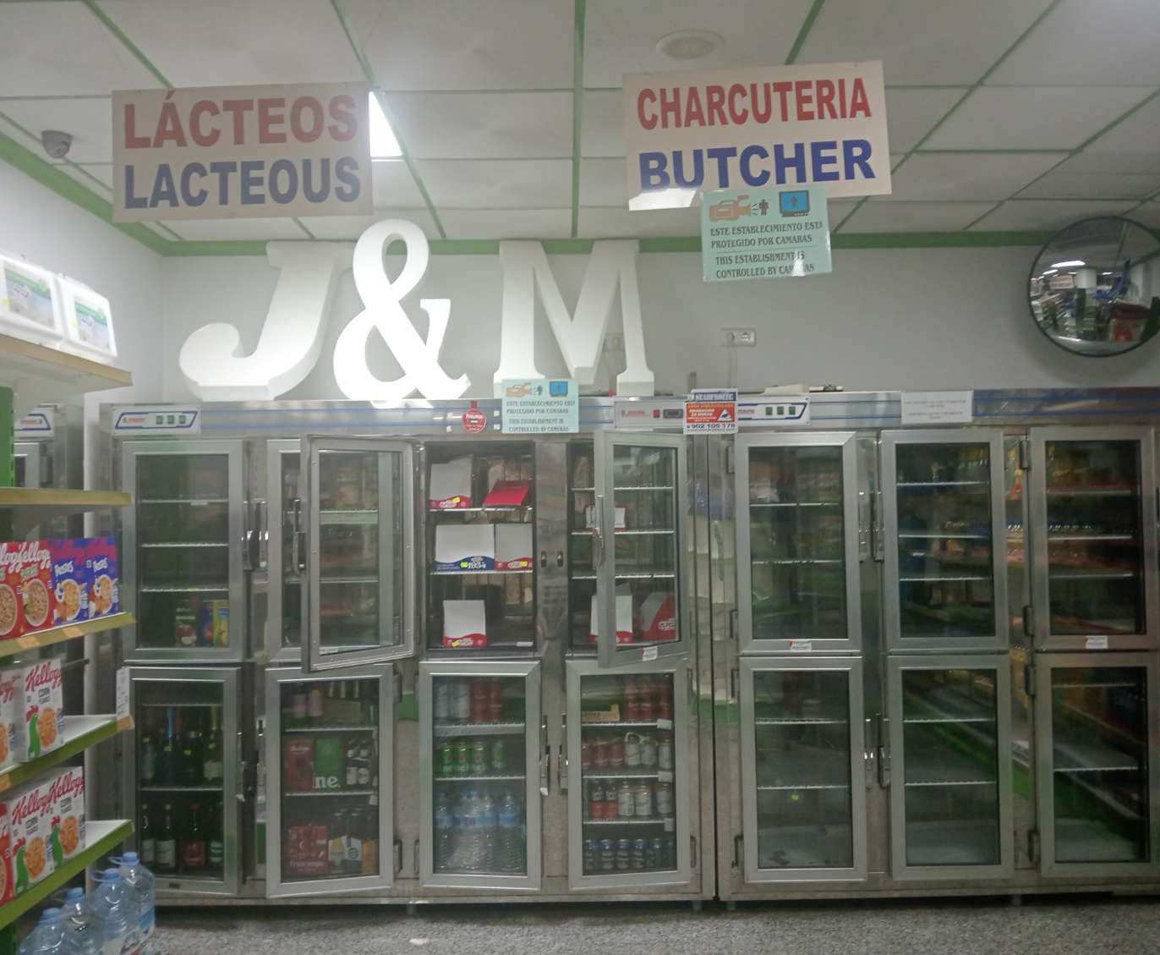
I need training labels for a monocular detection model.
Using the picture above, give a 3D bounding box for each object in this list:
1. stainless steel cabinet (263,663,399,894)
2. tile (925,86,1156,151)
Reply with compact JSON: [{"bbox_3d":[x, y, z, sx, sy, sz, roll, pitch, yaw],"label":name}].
[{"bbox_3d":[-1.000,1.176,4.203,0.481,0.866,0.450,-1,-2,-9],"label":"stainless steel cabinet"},{"bbox_3d":[1.502,-1.196,3.418,0.606,0.030,0.606,-1,-1,0],"label":"tile"}]

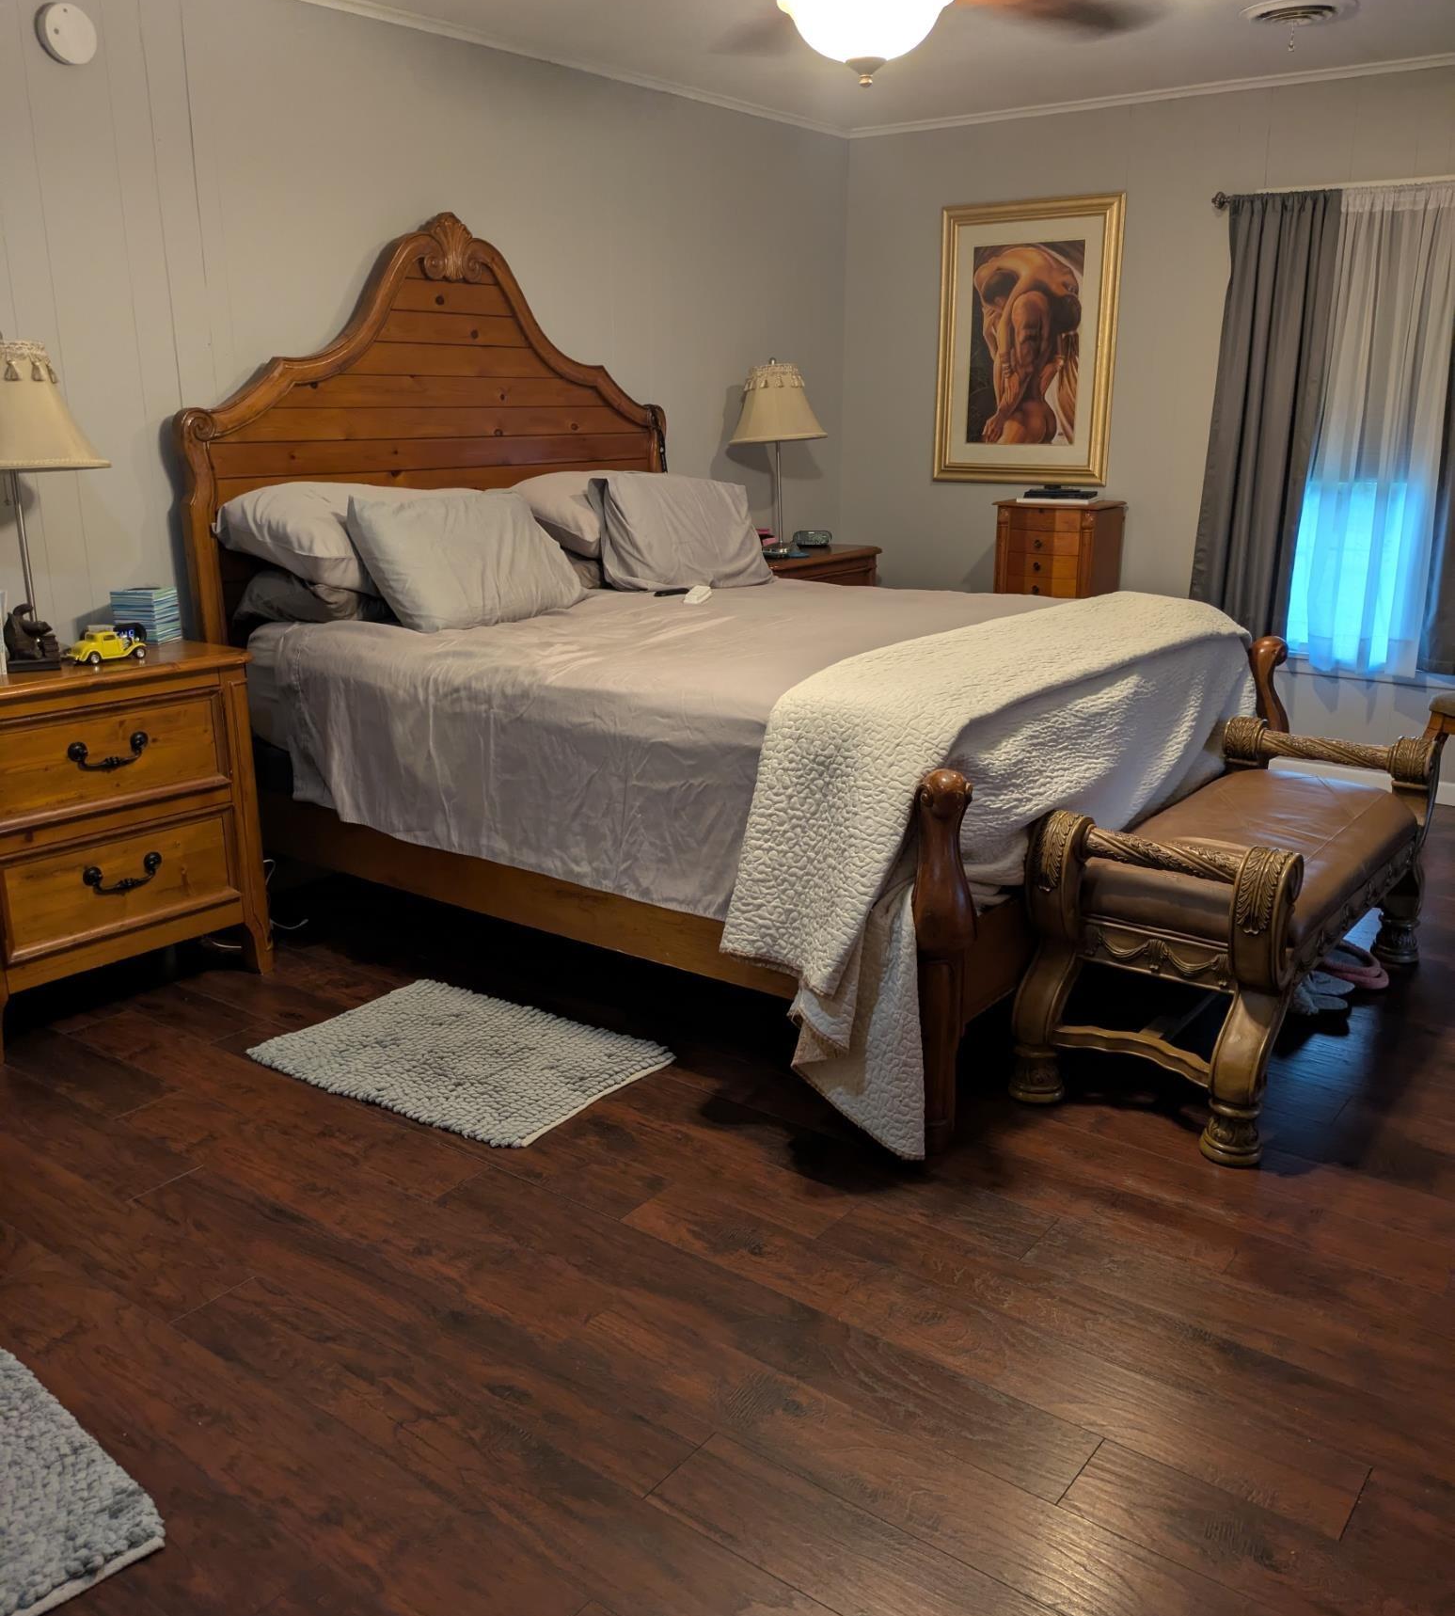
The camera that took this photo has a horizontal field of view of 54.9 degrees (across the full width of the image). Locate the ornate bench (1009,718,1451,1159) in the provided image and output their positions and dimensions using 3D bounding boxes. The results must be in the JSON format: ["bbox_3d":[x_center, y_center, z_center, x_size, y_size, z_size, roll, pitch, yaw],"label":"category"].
[{"bbox_3d":[1.203,0.204,3.233,0.541,0.620,1.375,12,20,34],"label":"ornate bench"}]

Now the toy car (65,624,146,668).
[{"bbox_3d":[-1.502,-0.392,3.392,0.168,0.068,0.073,-14,21,-38],"label":"toy car"}]

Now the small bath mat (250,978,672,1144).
[{"bbox_3d":[-0.591,0.540,3.137,0.781,0.025,0.492,11,20,32],"label":"small bath mat"}]

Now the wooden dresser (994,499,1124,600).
[{"bbox_3d":[1.294,-0.705,5.608,0.445,1.010,0.314,12,20,35],"label":"wooden dresser"}]

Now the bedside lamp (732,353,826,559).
[{"bbox_3d":[0.191,-1.362,5.454,0.375,0.765,0.375,0,17,0],"label":"bedside lamp"}]

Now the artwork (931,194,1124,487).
[{"bbox_3d":[1.176,-1.833,5.564,0.751,1.066,0.040,12,20,35],"label":"artwork"}]

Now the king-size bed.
[{"bbox_3d":[0.079,-0.650,3.808,2.270,1.927,2.038,12,20,34],"label":"king-size bed"}]

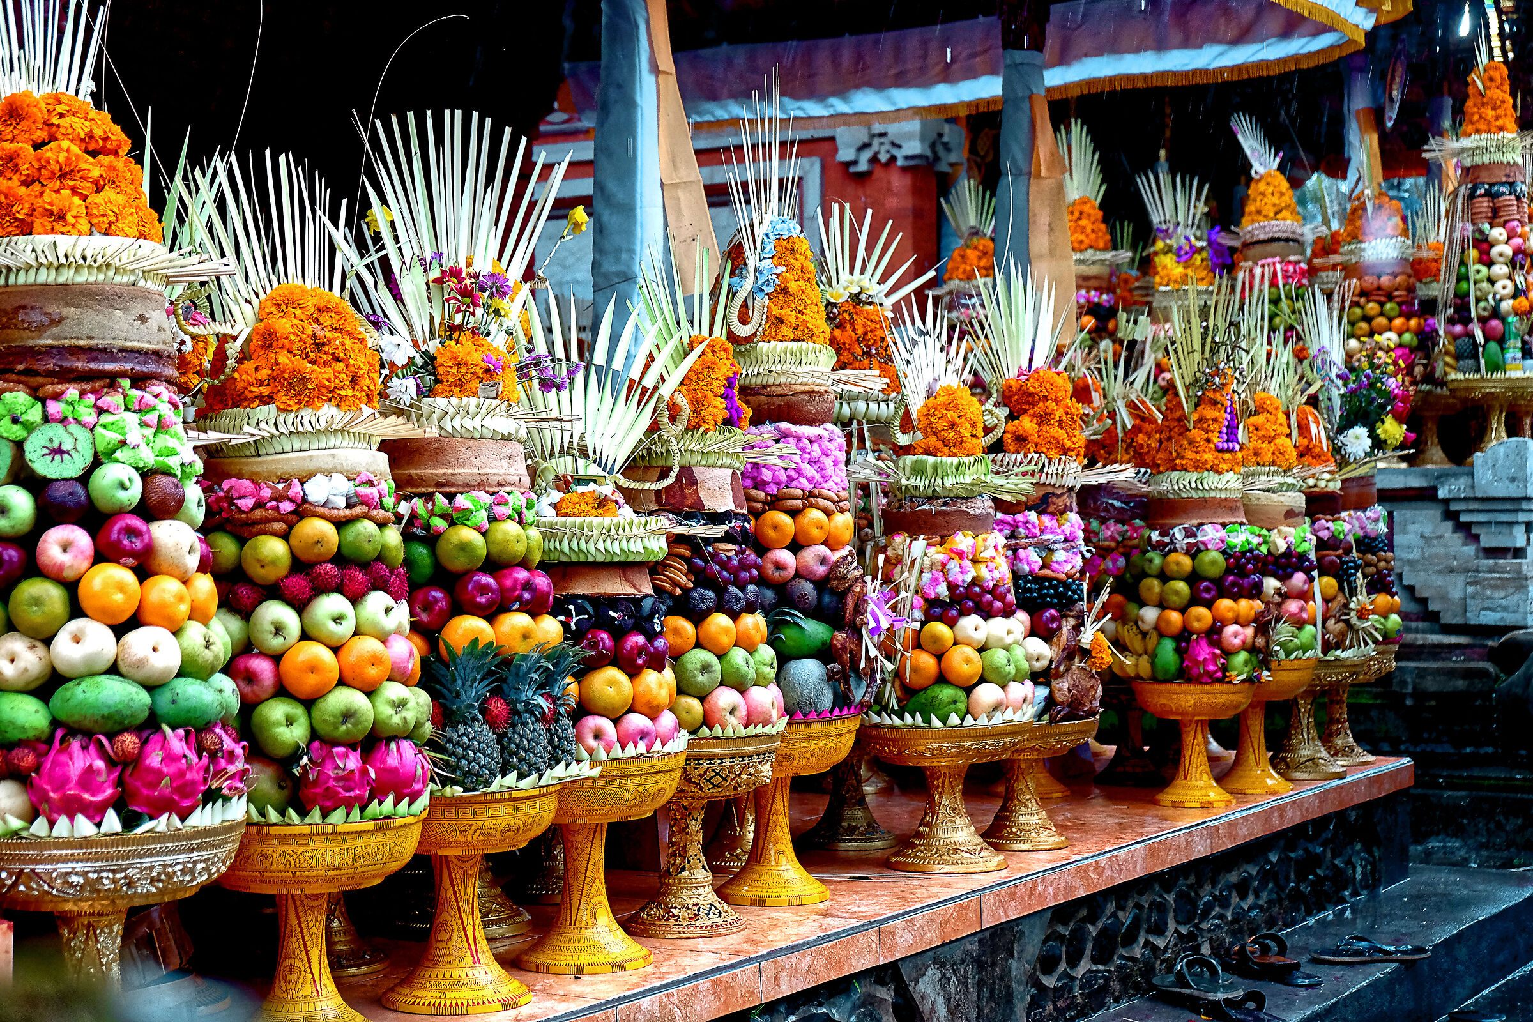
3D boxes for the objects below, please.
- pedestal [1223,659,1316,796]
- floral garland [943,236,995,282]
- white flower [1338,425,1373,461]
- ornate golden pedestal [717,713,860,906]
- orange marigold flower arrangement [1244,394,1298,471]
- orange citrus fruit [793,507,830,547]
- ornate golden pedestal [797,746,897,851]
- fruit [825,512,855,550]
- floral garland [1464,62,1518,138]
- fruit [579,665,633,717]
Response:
[{"bbox_3d":[1.272,0.556,6.222,0.330,0.345,0.330,0,-1,0],"label":"pedestal"},{"bbox_3d":[0.827,-1.013,9.600,0.220,0.190,0.220,0,-1,0],"label":"floral garland"},{"bbox_3d":[1.705,-0.196,6.900,0.100,0.100,0.065,0,-1,14],"label":"white flower"},{"bbox_3d":[0.011,0.542,4.378,0.325,0.334,0.325,0,-1,0],"label":"ornate golden pedestal"},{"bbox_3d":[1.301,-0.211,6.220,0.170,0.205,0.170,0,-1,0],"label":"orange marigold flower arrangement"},{"bbox_3d":[0.081,0.028,4.300,0.067,0.068,0.067,0,-1,0],"label":"orange citrus fruit"},{"bbox_3d":[0.174,0.552,5.132,0.310,0.330,0.310,0,-1,0],"label":"ornate golden pedestal"},{"bbox_3d":[0.131,0.037,4.340,0.066,0.069,0.067,0,-1,0],"label":"fruit"},{"bbox_3d":[2.555,-1.454,8.400,0.195,0.262,0.195,0,-1,0],"label":"floral garland"},{"bbox_3d":[-0.243,0.273,3.617,0.081,0.079,0.077,0,-1,0],"label":"fruit"}]

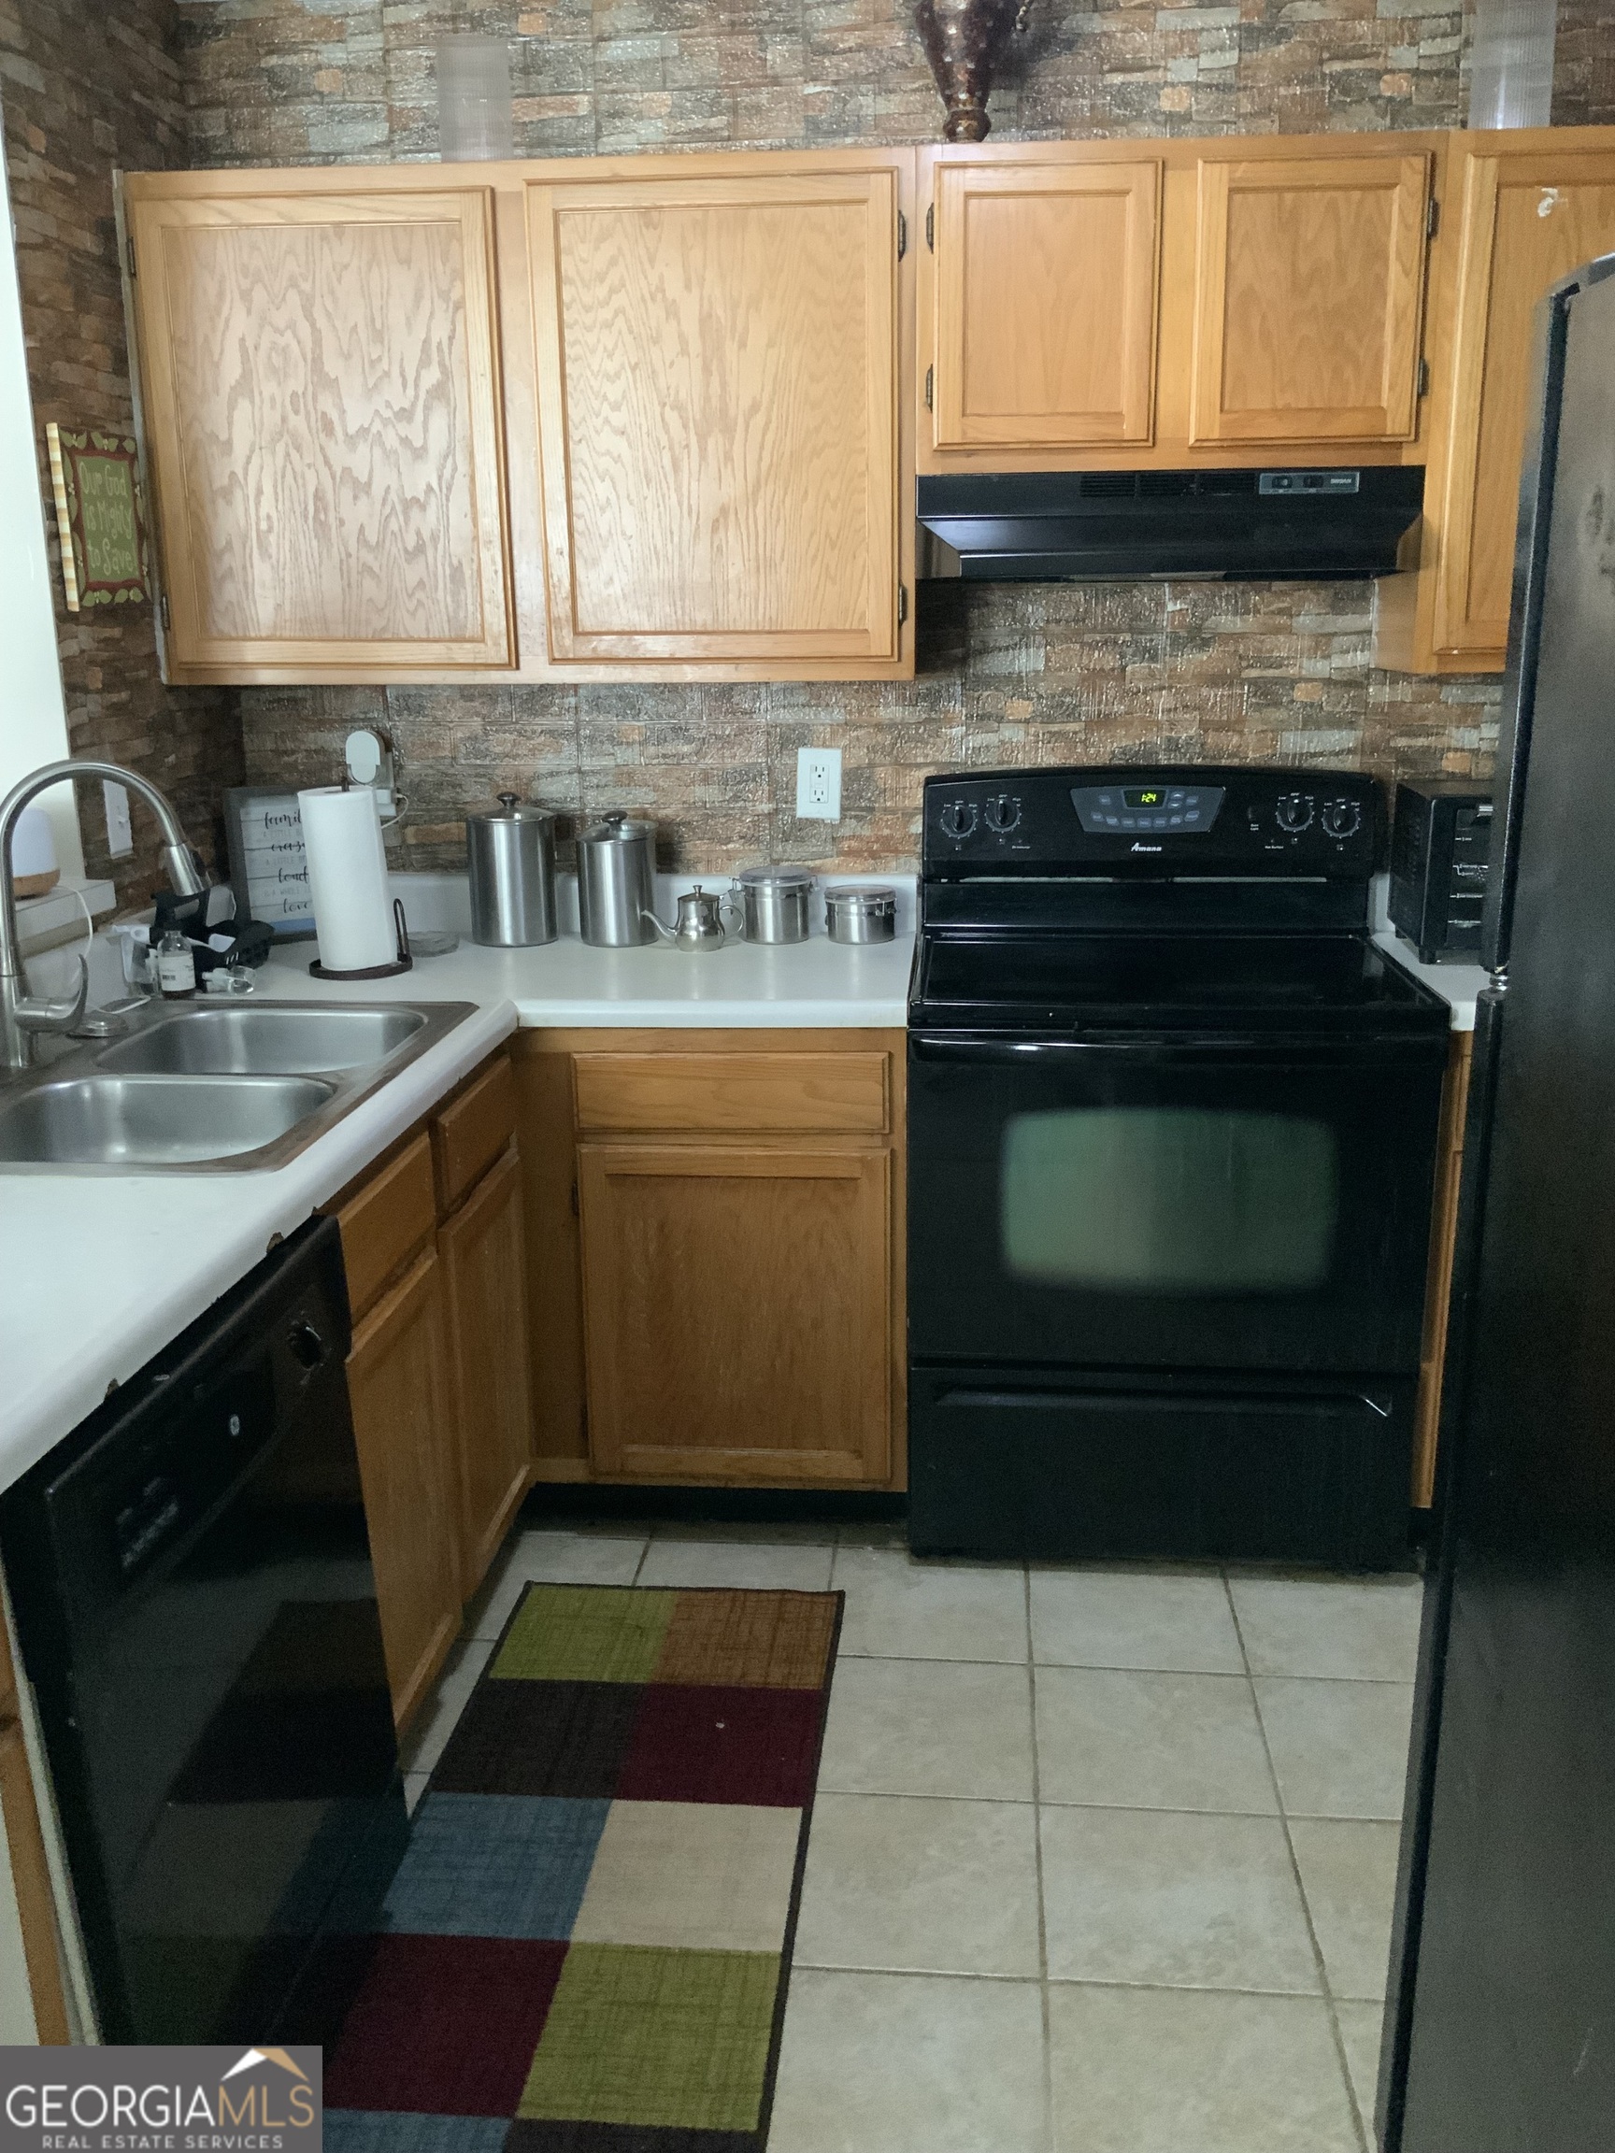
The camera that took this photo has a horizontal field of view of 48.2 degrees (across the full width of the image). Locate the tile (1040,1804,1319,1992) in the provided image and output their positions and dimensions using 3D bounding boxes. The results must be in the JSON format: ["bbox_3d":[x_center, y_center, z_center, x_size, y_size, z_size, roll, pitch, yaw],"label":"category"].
[{"bbox_3d":[0.427,0.963,2.119,0.300,0.010,0.300,1,15,6],"label":"tile"}]

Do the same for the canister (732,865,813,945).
[{"bbox_3d":[-0.056,-0.297,3.122,0.130,0.119,0.122,1,15,4],"label":"canister"}]

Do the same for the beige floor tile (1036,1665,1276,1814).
[{"bbox_3d":[0.457,0.885,2.413,0.300,0.010,0.300,1,15,6],"label":"beige floor tile"}]

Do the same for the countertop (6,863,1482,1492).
[{"bbox_3d":[-0.012,-0.024,2.222,2.270,0.139,2.135,1,15,6],"label":"countertop"}]

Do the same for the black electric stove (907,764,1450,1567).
[{"bbox_3d":[0.550,0.127,2.931,0.757,1.190,0.660,1,15,4],"label":"black electric stove"}]

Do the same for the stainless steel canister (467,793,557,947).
[{"bbox_3d":[-0.523,-0.370,3.197,0.150,0.260,0.150,1,15,6],"label":"stainless steel canister"}]

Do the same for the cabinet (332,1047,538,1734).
[{"bbox_3d":[-0.769,0.384,2.501,0.605,0.776,0.765,1,15,6],"label":"cabinet"}]

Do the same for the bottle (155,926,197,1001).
[{"bbox_3d":[-0.942,-0.170,2.702,0.052,0.103,0.050,-4,15,-15],"label":"bottle"}]

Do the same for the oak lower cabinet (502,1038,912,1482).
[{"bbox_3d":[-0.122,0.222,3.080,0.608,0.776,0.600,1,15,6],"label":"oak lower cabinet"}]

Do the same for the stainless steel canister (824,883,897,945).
[{"bbox_3d":[0.095,-0.286,3.176,0.124,0.090,0.120,1,15,6],"label":"stainless steel canister"}]

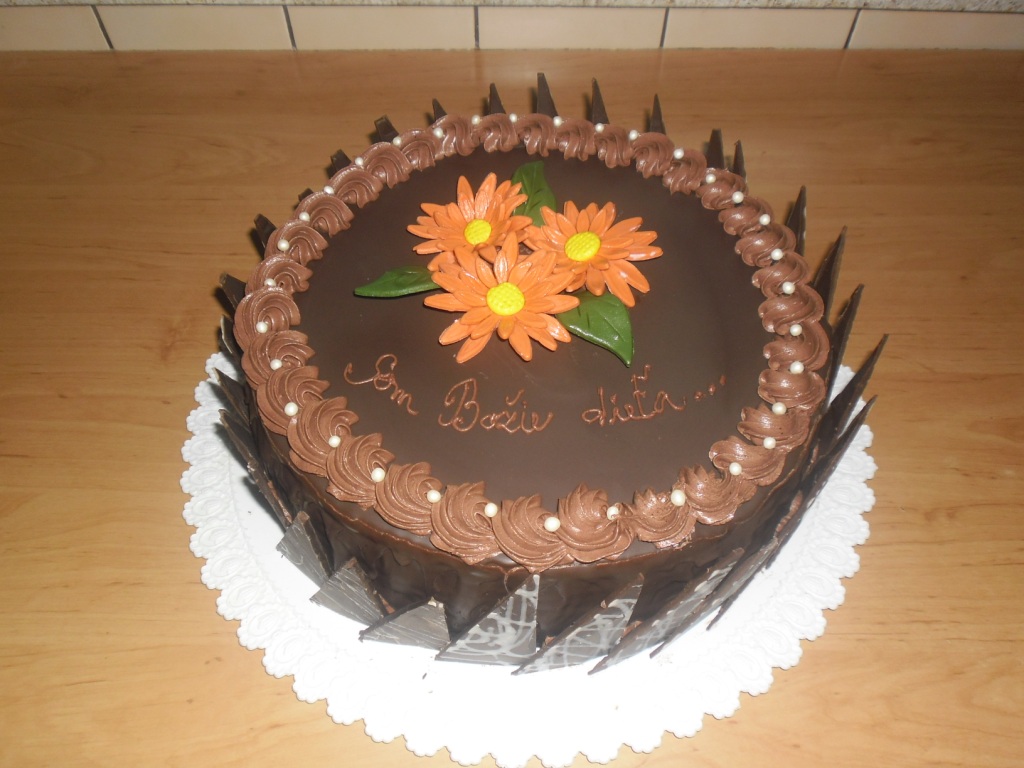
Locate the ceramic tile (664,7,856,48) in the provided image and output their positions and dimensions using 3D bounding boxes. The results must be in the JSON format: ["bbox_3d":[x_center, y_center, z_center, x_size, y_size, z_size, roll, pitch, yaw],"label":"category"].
[{"bbox_3d":[0.197,-0.287,0.639,0.147,0.036,0.008,0,54,1],"label":"ceramic tile"}]

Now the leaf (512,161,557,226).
[{"bbox_3d":[0.012,-0.096,0.410,0.026,0.010,0.055,5,55,4],"label":"leaf"}]

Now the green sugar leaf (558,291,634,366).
[{"bbox_3d":[0.040,-0.028,0.361,0.032,0.010,0.056,-20,57,-13],"label":"green sugar leaf"}]

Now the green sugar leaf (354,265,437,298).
[{"bbox_3d":[-0.046,-0.048,0.376,0.055,0.010,0.023,-8,55,-6],"label":"green sugar leaf"}]

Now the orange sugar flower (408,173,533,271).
[{"bbox_3d":[-0.020,-0.078,0.389,0.062,0.023,0.066,-1,54,0],"label":"orange sugar flower"}]

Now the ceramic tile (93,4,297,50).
[{"bbox_3d":[-0.254,-0.289,0.644,0.147,0.036,0.008,0,54,1],"label":"ceramic tile"}]

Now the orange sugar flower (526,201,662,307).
[{"bbox_3d":[0.039,-0.062,0.377,0.065,0.023,0.067,-1,54,0],"label":"orange sugar flower"}]

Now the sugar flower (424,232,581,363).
[{"bbox_3d":[-0.004,-0.039,0.359,0.070,0.026,0.072,-1,54,0],"label":"sugar flower"}]

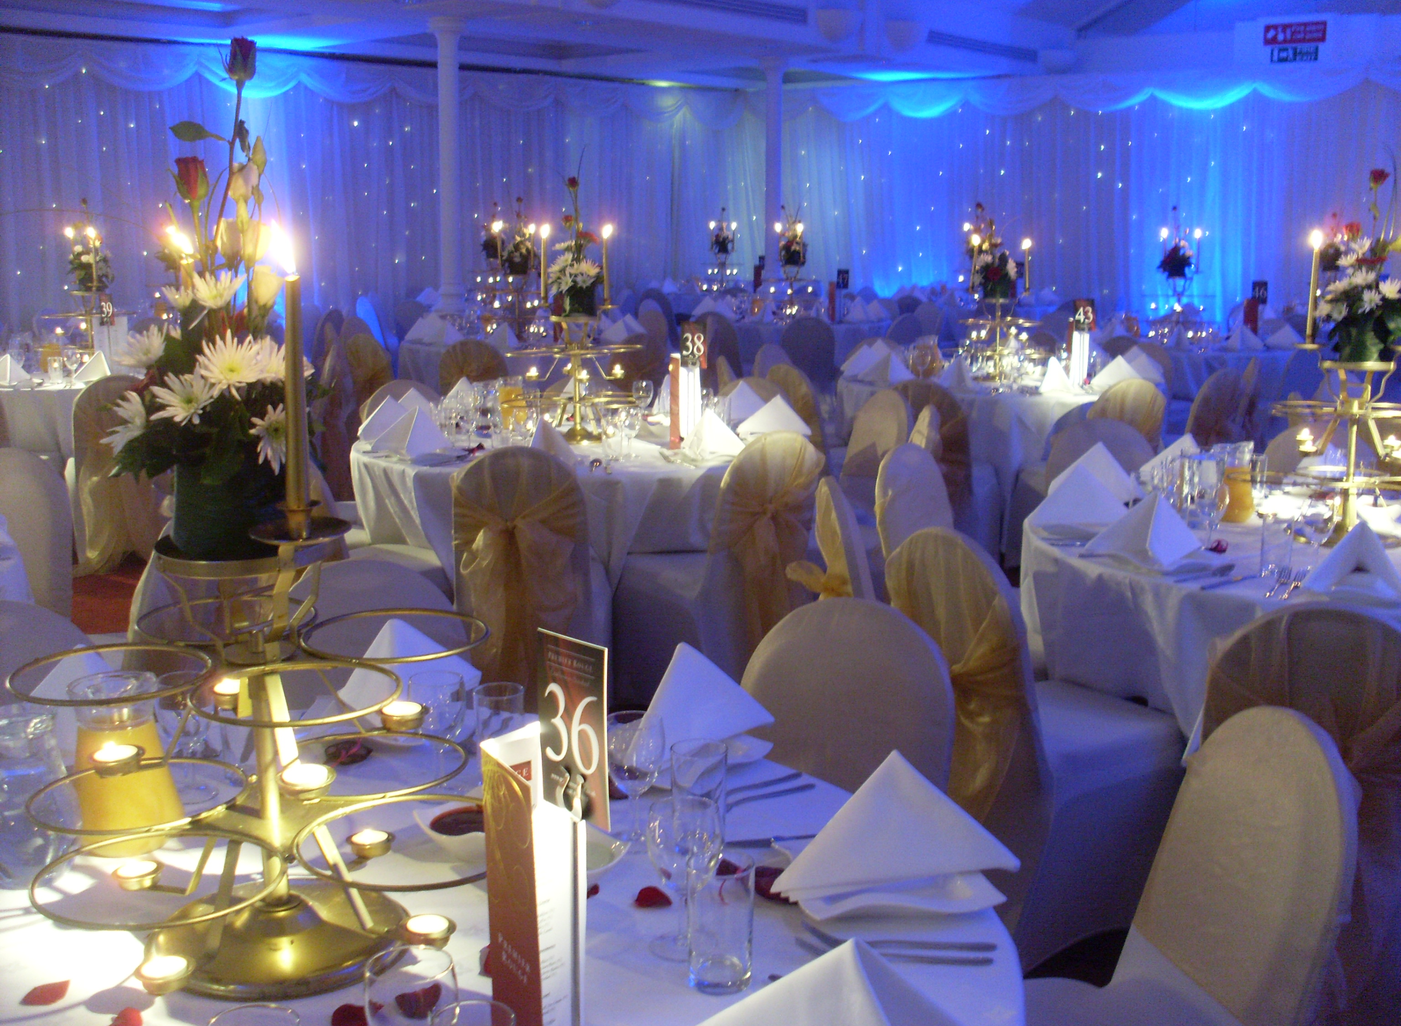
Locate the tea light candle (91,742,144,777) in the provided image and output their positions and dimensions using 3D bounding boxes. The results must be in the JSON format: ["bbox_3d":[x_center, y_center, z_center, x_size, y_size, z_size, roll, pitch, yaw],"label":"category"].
[{"bbox_3d":[-0.625,0.267,1.655,0.045,0.022,0.045,0,10,0],"label":"tea light candle"}]

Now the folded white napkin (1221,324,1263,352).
[{"bbox_3d":[3.524,-1.153,10.069,0.201,0.139,0.281,-4,11,-20],"label":"folded white napkin"}]

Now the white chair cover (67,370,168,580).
[{"bbox_3d":[-2.719,-0.209,7.201,0.430,0.910,0.530,-4,11,-24],"label":"white chair cover"}]

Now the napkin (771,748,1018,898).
[{"bbox_3d":[0.221,0.352,1.814,0.301,0.150,0.128,-5,11,-23],"label":"napkin"}]

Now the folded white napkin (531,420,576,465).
[{"bbox_3d":[-0.528,-0.245,5.122,0.175,0.141,0.283,-3,11,-16],"label":"folded white napkin"}]

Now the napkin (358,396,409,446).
[{"bbox_3d":[-1.136,-0.363,5.733,0.288,0.142,0.214,-3,11,-18],"label":"napkin"}]

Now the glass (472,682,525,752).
[{"bbox_3d":[-0.300,0.327,2.305,0.073,0.130,0.073,0,10,0],"label":"glass"}]

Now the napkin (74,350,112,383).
[{"bbox_3d":[-3.111,-0.777,7.989,0.192,0.135,0.272,0,10,-1],"label":"napkin"}]

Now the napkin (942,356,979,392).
[{"bbox_3d":[1.343,-0.731,7.926,0.182,0.150,0.291,2,11,12],"label":"napkin"}]

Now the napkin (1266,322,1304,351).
[{"bbox_3d":[4.127,-1.241,10.879,0.290,0.160,0.240,4,11,17],"label":"napkin"}]

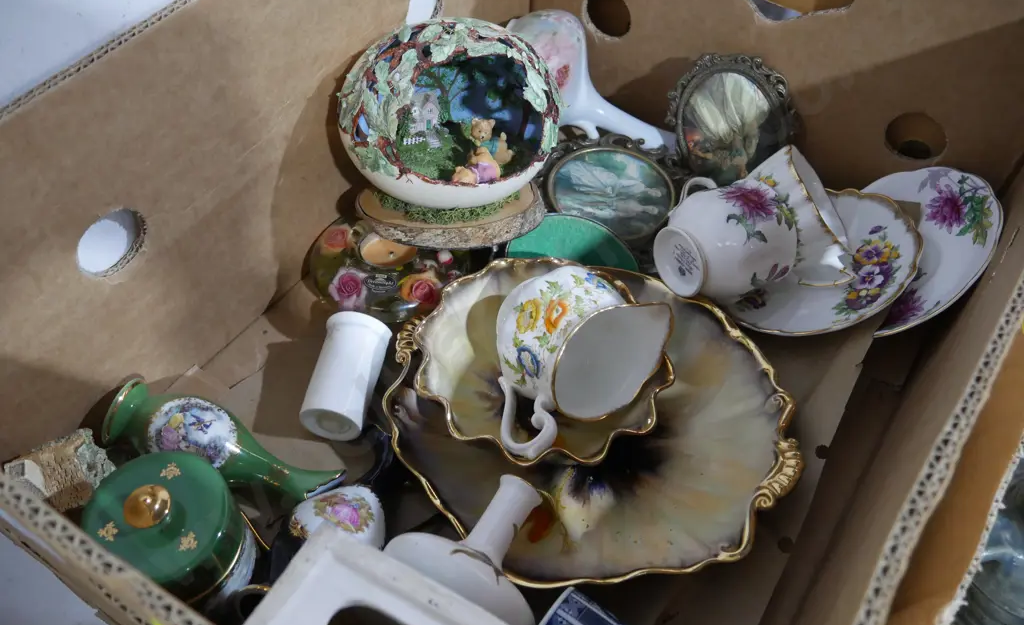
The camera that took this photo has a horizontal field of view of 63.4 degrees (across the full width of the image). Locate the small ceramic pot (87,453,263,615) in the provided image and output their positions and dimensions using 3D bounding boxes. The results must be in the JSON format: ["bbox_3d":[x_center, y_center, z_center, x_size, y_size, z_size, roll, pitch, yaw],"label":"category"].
[{"bbox_3d":[-0.181,0.115,0.437,0.080,0.084,0.080,3,54,-3],"label":"small ceramic pot"}]

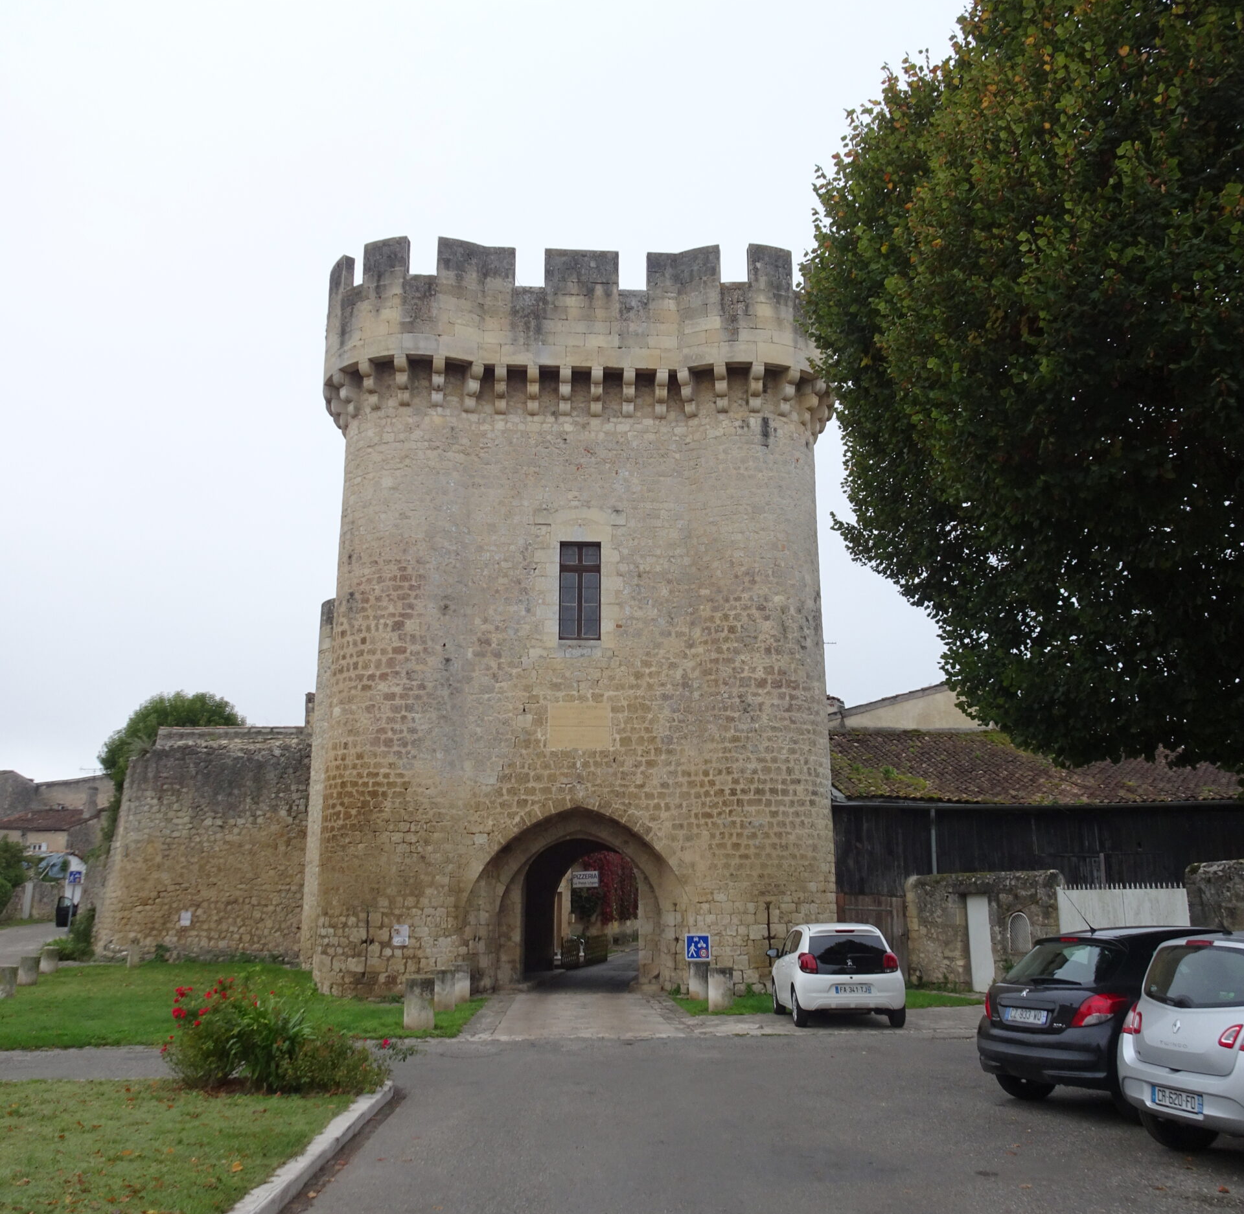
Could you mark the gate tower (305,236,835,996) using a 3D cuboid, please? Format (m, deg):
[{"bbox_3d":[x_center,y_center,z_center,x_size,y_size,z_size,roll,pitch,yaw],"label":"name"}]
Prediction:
[{"bbox_3d":[-1.097,0.775,29.210,12.300,16.900,9.000,1,-15,-3],"label":"gate tower"}]

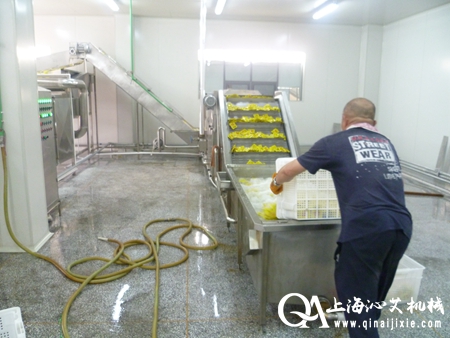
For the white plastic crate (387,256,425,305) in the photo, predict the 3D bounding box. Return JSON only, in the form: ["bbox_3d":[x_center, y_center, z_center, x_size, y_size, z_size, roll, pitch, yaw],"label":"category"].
[{"bbox_3d":[1.270,0.837,3.020,0.410,0.295,0.580,0,12,-6],"label":"white plastic crate"}]

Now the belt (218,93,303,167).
[{"bbox_3d":[0.420,-0.507,4.743,0.950,1.000,1.050,0,12,-6],"label":"belt"}]

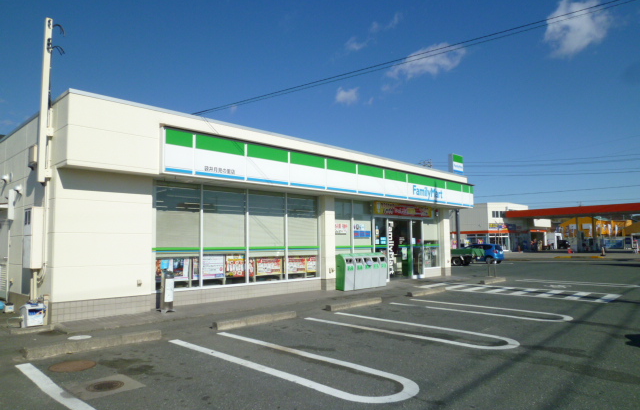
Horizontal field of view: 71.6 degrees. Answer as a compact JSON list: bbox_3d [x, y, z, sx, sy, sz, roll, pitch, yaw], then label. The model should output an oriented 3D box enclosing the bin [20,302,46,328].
[{"bbox_3d":[-4.946,1.892,7.667,0.330,0.390,0.280,-5,-7,44],"label":"bin"}]

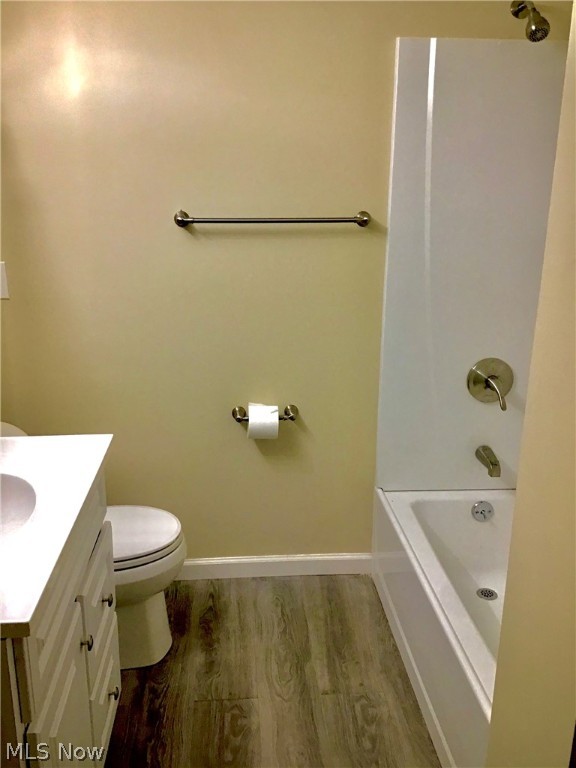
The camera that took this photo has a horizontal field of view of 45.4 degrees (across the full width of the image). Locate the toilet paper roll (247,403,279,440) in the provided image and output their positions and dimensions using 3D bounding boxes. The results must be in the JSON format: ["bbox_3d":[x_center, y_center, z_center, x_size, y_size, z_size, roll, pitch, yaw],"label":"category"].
[{"bbox_3d":[-0.087,0.134,2.429,0.104,0.116,0.116,-1,17,-5],"label":"toilet paper roll"}]

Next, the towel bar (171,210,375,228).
[{"bbox_3d":[-0.045,-0.539,2.257,0.656,0.052,0.075,-1,17,-5],"label":"towel bar"}]

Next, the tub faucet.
[{"bbox_3d":[0.745,0.284,2.539,0.059,0.067,0.138,-1,17,-5],"label":"tub faucet"}]

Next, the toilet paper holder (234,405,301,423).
[{"bbox_3d":[-0.077,0.117,2.449,0.240,0.050,0.075,-1,17,-5],"label":"toilet paper holder"}]

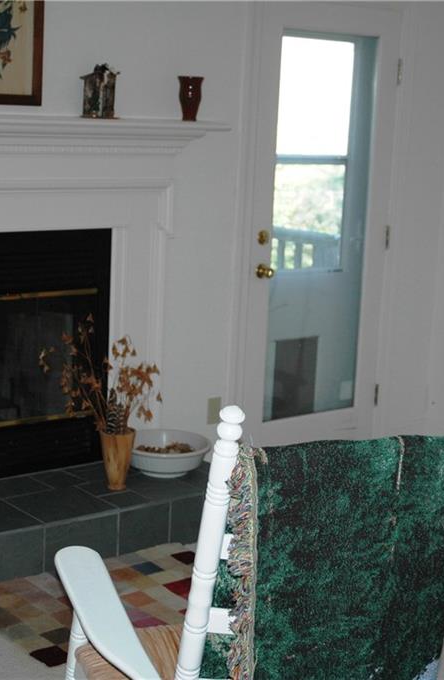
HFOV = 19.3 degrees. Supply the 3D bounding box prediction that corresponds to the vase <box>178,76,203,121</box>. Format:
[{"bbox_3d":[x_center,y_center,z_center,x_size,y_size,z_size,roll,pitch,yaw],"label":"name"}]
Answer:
[{"bbox_3d":[-0.121,-0.927,5.027,0.094,0.180,0.094,2,11,0],"label":"vase"}]

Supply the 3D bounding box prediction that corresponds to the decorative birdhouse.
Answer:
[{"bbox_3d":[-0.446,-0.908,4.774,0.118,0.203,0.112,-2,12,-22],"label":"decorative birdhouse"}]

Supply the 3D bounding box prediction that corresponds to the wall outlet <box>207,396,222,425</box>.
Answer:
[{"bbox_3d":[-0.033,0.300,5.530,0.071,0.115,0.009,-6,14,-38],"label":"wall outlet"}]

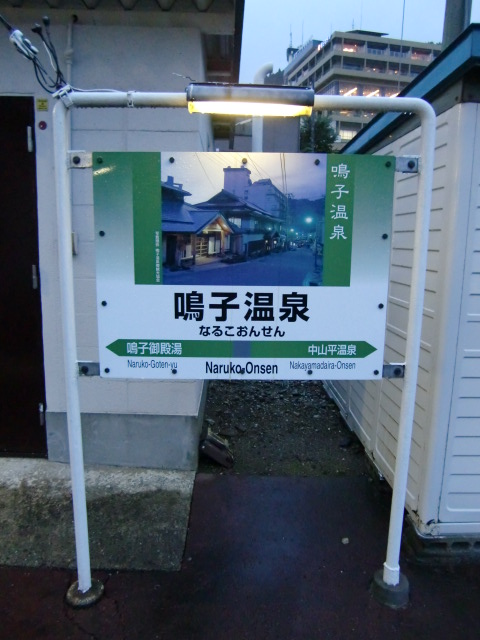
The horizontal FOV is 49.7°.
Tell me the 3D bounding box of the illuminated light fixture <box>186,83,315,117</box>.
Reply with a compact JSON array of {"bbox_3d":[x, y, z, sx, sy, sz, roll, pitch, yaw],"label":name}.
[{"bbox_3d":[0.033,-0.723,1.702,0.406,0.076,0.090,1,10,-1],"label":"illuminated light fixture"}]

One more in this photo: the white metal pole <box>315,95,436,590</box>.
[{"bbox_3d":[0.453,0.156,1.916,0.419,1.854,0.058,1,10,-1],"label":"white metal pole"}]

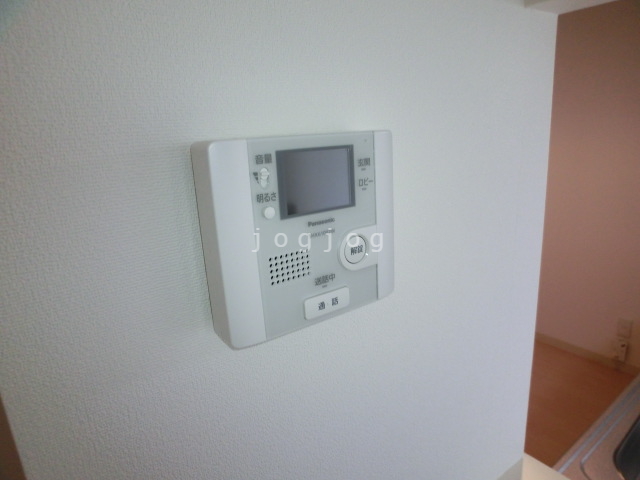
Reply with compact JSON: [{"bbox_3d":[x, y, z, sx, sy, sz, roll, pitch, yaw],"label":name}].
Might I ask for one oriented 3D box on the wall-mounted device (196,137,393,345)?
[{"bbox_3d":[-0.013,-0.009,0.330,0.165,0.152,0.040,-13,16,-32],"label":"wall-mounted device"}]

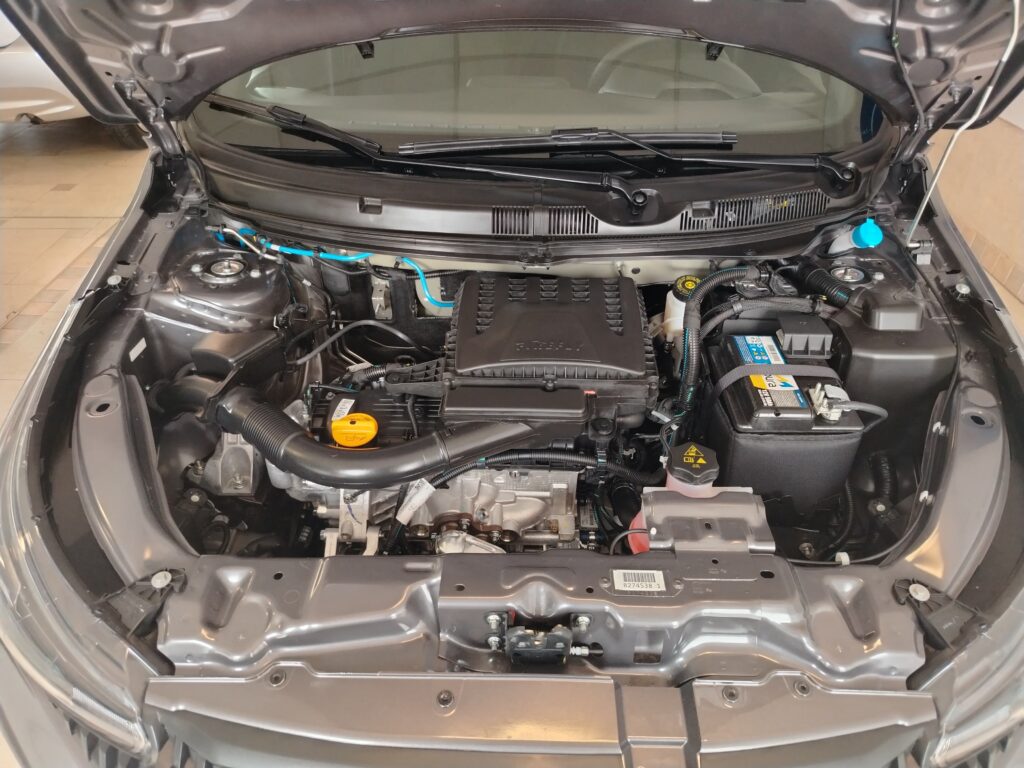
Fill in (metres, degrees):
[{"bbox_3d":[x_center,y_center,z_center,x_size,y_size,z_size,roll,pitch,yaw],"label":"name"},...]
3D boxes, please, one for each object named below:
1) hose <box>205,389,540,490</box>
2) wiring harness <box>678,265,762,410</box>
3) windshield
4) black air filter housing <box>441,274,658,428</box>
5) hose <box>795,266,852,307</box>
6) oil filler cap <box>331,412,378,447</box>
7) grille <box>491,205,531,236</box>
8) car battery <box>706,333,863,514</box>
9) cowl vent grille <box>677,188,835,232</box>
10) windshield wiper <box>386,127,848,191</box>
[{"bbox_3d":[-0.188,0.068,0.956,0.440,0.090,0.155,1,37,1],"label":"hose"},{"bbox_3d":[0.318,-0.076,1.092,0.135,0.120,0.240,1,37,1],"label":"wiring harness"},{"bbox_3d":[0.051,-0.741,1.482,1.400,0.150,0.780,1,67,1],"label":"windshield"},{"bbox_3d":[0.055,-0.059,1.106,0.300,0.130,0.290,1,37,1],"label":"black air filter housing"},{"bbox_3d":[0.526,-0.160,1.204,0.050,0.055,0.105,-21,41,-26],"label":"hose"},{"bbox_3d":[-0.219,0.065,0.985,0.063,0.027,0.063,0,36,0],"label":"oil filler cap"},{"bbox_3d":[-0.003,-0.281,1.220,0.068,0.015,0.062,1,69,1],"label":"grille"},{"bbox_3d":[0.395,0.059,1.099,0.178,0.190,0.237,1,37,1],"label":"car battery"},{"bbox_3d":[0.432,-0.305,1.239,0.270,0.022,0.060,-13,71,-16],"label":"cowl vent grille"},{"bbox_3d":[0.213,-0.434,1.346,0.865,0.075,0.110,1,37,1],"label":"windshield wiper"}]

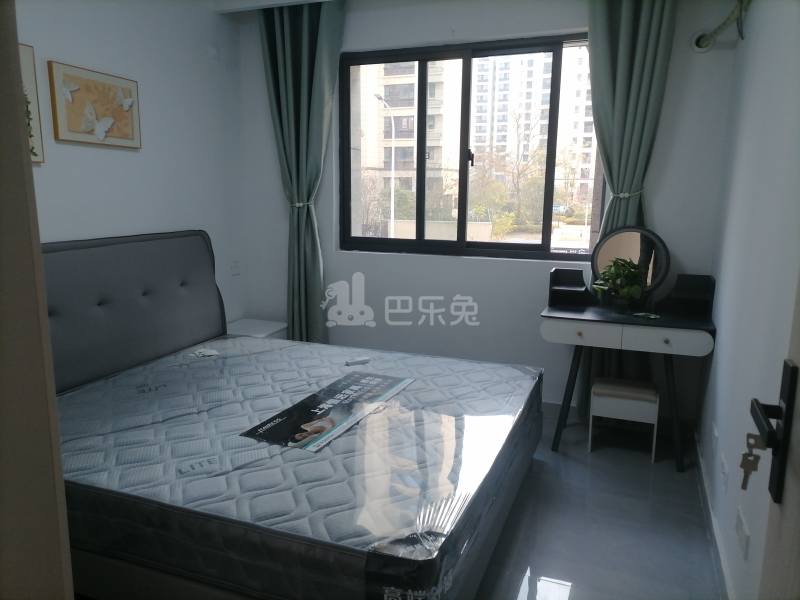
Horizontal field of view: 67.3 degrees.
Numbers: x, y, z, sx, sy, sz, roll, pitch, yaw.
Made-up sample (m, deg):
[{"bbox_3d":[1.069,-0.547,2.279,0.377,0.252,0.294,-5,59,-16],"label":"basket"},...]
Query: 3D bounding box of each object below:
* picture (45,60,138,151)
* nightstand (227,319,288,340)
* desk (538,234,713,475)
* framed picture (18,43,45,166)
[{"bbox_3d":[-1.603,-1.018,3.203,0.032,0.367,0.534,4,11,21],"label":"picture"},{"bbox_3d":[-1.048,0.420,4.269,0.461,0.455,0.465,4,11,21],"label":"nightstand"},{"bbox_3d":[1.188,0.232,3.209,0.804,1.228,0.449,4,11,21],"label":"desk"},{"bbox_3d":[-1.816,-0.894,2.677,0.032,0.528,0.435,4,11,21],"label":"framed picture"}]

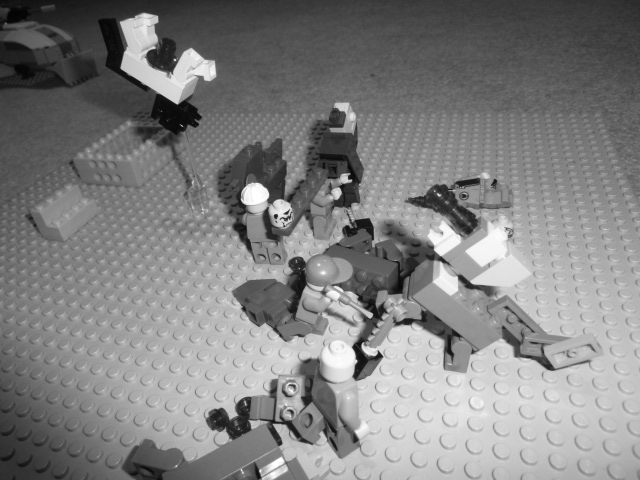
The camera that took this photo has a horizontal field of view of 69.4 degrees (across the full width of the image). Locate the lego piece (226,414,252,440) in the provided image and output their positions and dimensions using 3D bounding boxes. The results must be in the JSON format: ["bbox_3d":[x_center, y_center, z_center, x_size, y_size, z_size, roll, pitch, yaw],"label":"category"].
[{"bbox_3d":[-0.028,0.063,0.157,0.008,0.005,0.008,-5,36,4],"label":"lego piece"}]

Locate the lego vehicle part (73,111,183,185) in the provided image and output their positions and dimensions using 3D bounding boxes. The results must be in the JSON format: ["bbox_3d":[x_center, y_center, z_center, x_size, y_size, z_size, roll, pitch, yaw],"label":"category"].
[{"bbox_3d":[-0.140,-0.066,0.343,0.049,0.021,0.065,5,38,18],"label":"lego vehicle part"}]

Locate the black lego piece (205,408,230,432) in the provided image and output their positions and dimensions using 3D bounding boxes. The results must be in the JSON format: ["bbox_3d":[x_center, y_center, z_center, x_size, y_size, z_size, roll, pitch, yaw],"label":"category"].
[{"bbox_3d":[-0.035,0.062,0.158,0.008,0.008,0.005,3,-8,37],"label":"black lego piece"}]

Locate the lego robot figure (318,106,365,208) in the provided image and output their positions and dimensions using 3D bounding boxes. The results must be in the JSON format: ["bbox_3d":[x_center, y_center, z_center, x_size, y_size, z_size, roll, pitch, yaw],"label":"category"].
[{"bbox_3d":[0.013,-0.046,0.255,0.023,0.057,0.021,3,37,15],"label":"lego robot figure"}]

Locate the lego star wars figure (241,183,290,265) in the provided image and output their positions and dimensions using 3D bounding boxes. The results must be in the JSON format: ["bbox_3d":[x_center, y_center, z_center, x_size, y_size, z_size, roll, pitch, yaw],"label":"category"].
[{"bbox_3d":[-0.026,-0.009,0.224,0.022,0.043,0.015,4,38,16],"label":"lego star wars figure"}]

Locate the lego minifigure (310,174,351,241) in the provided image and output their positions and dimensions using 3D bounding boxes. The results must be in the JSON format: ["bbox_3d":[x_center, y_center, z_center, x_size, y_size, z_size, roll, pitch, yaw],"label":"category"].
[{"bbox_3d":[0.006,-0.017,0.239,0.017,0.032,0.022,2,37,13],"label":"lego minifigure"}]

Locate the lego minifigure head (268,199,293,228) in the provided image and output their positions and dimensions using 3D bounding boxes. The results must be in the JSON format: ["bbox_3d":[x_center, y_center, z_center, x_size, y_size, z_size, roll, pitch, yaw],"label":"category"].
[{"bbox_3d":[-0.018,-0.012,0.208,0.010,0.011,0.010,-5,36,4],"label":"lego minifigure head"}]

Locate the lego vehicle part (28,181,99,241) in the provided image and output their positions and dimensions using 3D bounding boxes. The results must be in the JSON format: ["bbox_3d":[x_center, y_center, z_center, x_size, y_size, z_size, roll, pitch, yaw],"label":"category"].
[{"bbox_3d":[-0.155,-0.018,0.280,0.017,0.021,0.033,5,38,18],"label":"lego vehicle part"}]

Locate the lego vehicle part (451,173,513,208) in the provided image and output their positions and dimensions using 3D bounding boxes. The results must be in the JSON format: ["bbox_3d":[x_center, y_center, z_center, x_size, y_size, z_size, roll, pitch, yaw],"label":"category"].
[{"bbox_3d":[0.090,-0.027,0.254,0.032,0.009,0.019,5,38,18],"label":"lego vehicle part"}]

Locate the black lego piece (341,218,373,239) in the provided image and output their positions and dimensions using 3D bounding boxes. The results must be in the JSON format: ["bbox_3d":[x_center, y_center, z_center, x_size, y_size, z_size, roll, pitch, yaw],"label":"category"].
[{"bbox_3d":[0.020,-0.006,0.239,0.017,0.009,0.009,5,38,18],"label":"black lego piece"}]

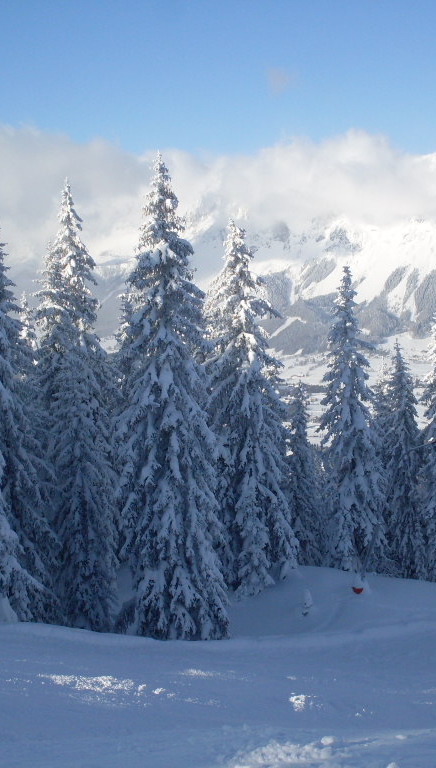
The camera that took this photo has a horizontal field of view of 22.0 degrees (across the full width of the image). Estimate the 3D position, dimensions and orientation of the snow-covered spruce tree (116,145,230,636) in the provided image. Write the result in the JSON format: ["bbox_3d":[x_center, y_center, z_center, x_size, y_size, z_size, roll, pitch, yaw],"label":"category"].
[{"bbox_3d":[-1.303,0.398,31.500,3.190,13.340,3.190,-2,6,0],"label":"snow-covered spruce tree"}]

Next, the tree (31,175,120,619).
[{"bbox_3d":[-4.340,0.689,34.000,2.720,13.390,2.720,-2,6,0],"label":"tree"}]

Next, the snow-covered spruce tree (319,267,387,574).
[{"bbox_3d":[5.265,1.402,44.000,2.740,11.940,2.740,-2,6,0],"label":"snow-covered spruce tree"}]

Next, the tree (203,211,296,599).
[{"bbox_3d":[1.132,0.799,38.000,3.180,12.530,3.180,-2,6,0],"label":"tree"}]

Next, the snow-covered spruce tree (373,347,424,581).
[{"bbox_3d":[7.665,3.426,48.000,2.310,10.420,2.310,-2,6,0],"label":"snow-covered spruce tree"}]

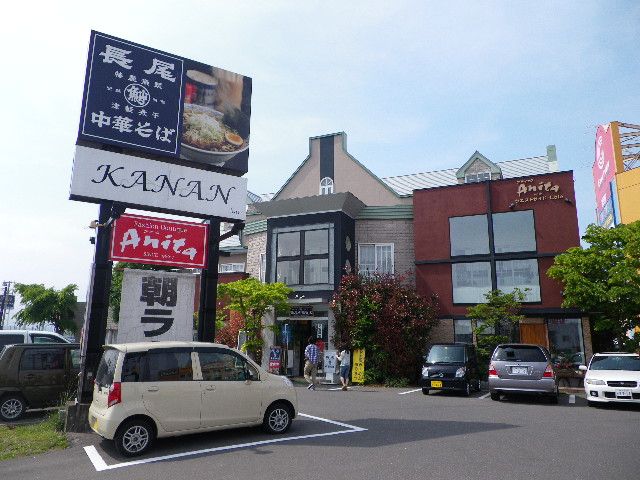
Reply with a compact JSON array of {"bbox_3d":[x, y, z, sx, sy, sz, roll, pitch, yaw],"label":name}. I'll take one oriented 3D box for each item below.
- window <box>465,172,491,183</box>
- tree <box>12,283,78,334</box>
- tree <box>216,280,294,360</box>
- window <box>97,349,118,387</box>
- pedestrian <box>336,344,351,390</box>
[{"bbox_3d":[7.276,-2.792,23.858,1.150,0.640,0.120,-5,-13,23],"label":"window"},{"bbox_3d":[-11.379,3.758,21.500,2.800,4.100,2.800,7,-13,-27],"label":"tree"},{"bbox_3d":[-2.523,3.456,19.502,2.600,3.900,2.600,0,-12,0],"label":"tree"},{"bbox_3d":[-3.206,1.940,7.830,0.120,0.520,1.080,9,-15,-37],"label":"window"},{"bbox_3d":[0.790,4.279,17.400,0.420,1.580,0.450,-11,-17,44],"label":"pedestrian"}]

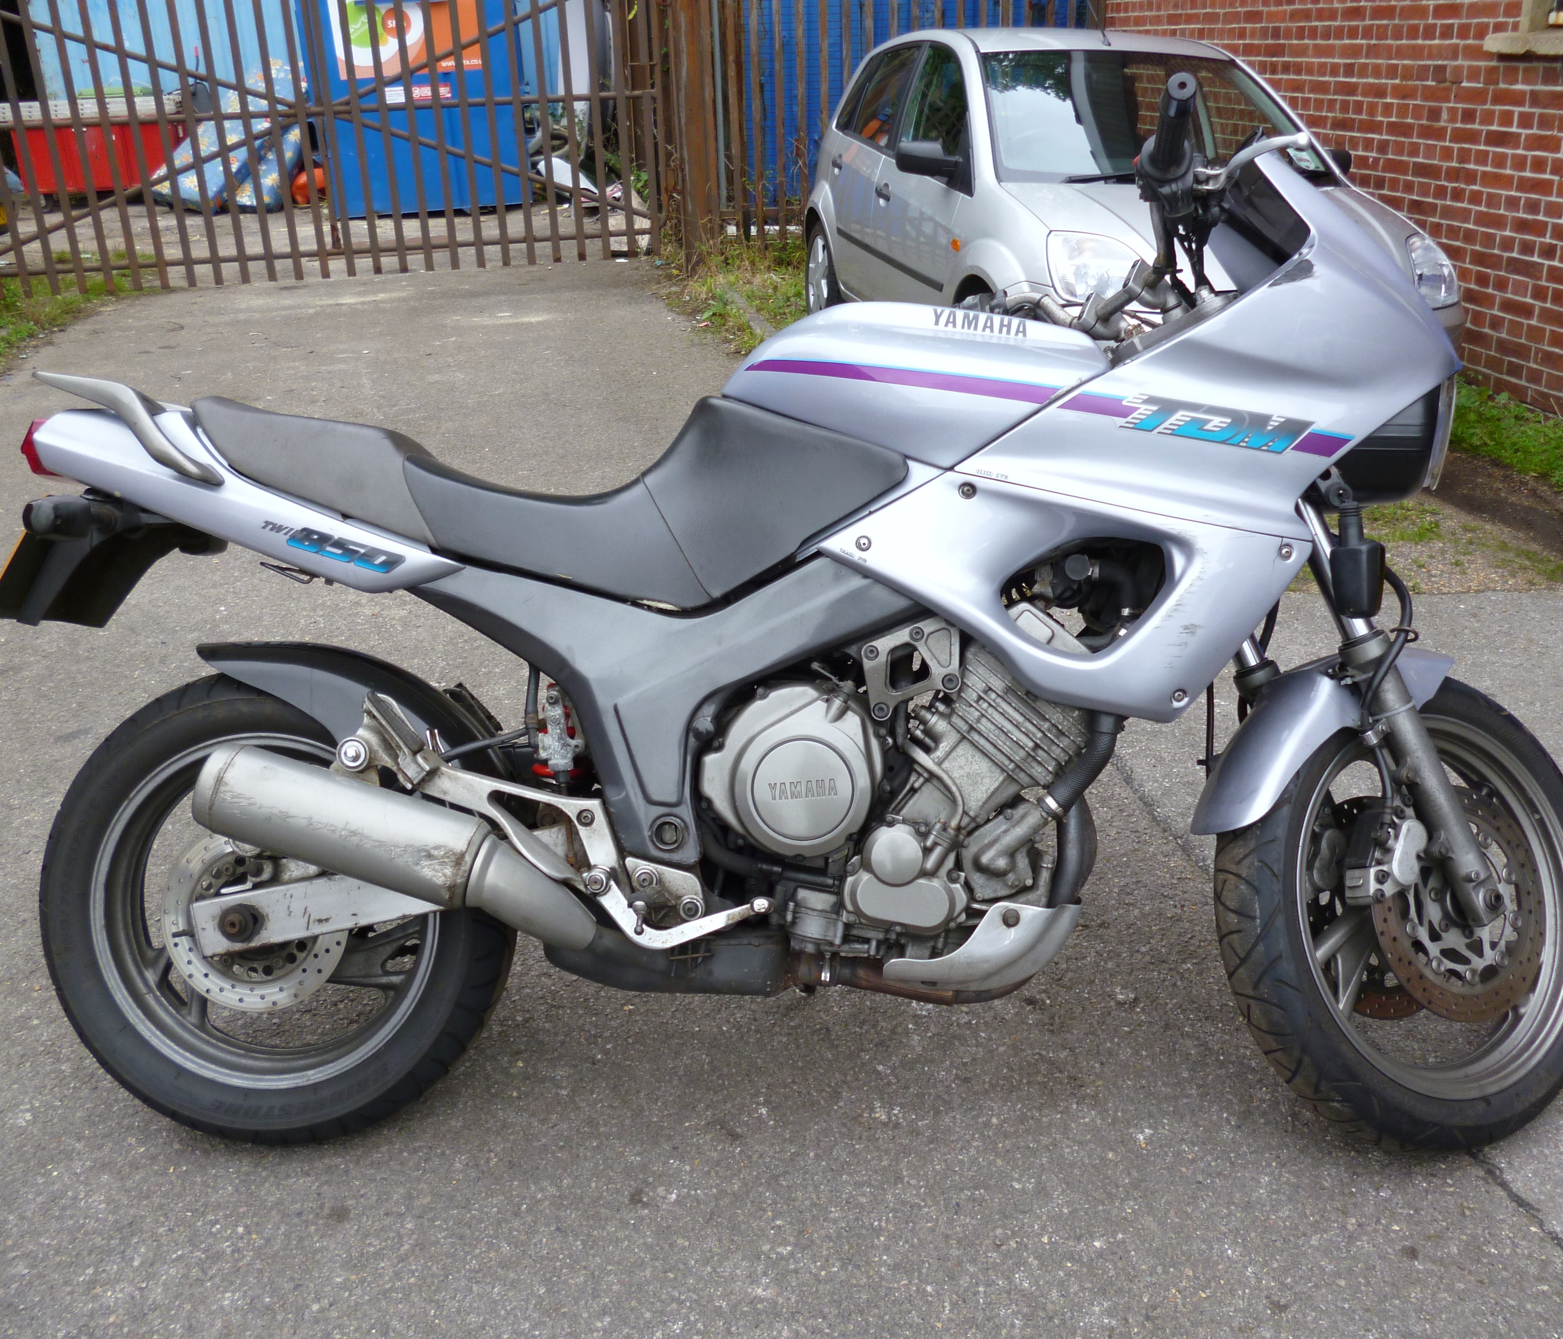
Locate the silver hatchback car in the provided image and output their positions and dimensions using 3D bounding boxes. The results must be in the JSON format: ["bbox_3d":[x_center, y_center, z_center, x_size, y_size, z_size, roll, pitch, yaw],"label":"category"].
[{"bbox_3d":[1.285,-2.030,6.410,1.700,1.460,3.920,-6,24,-12],"label":"silver hatchback car"}]

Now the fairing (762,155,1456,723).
[{"bbox_3d":[0.440,-0.293,1.864,0.830,0.700,0.560,-1,1,2],"label":"fairing"}]

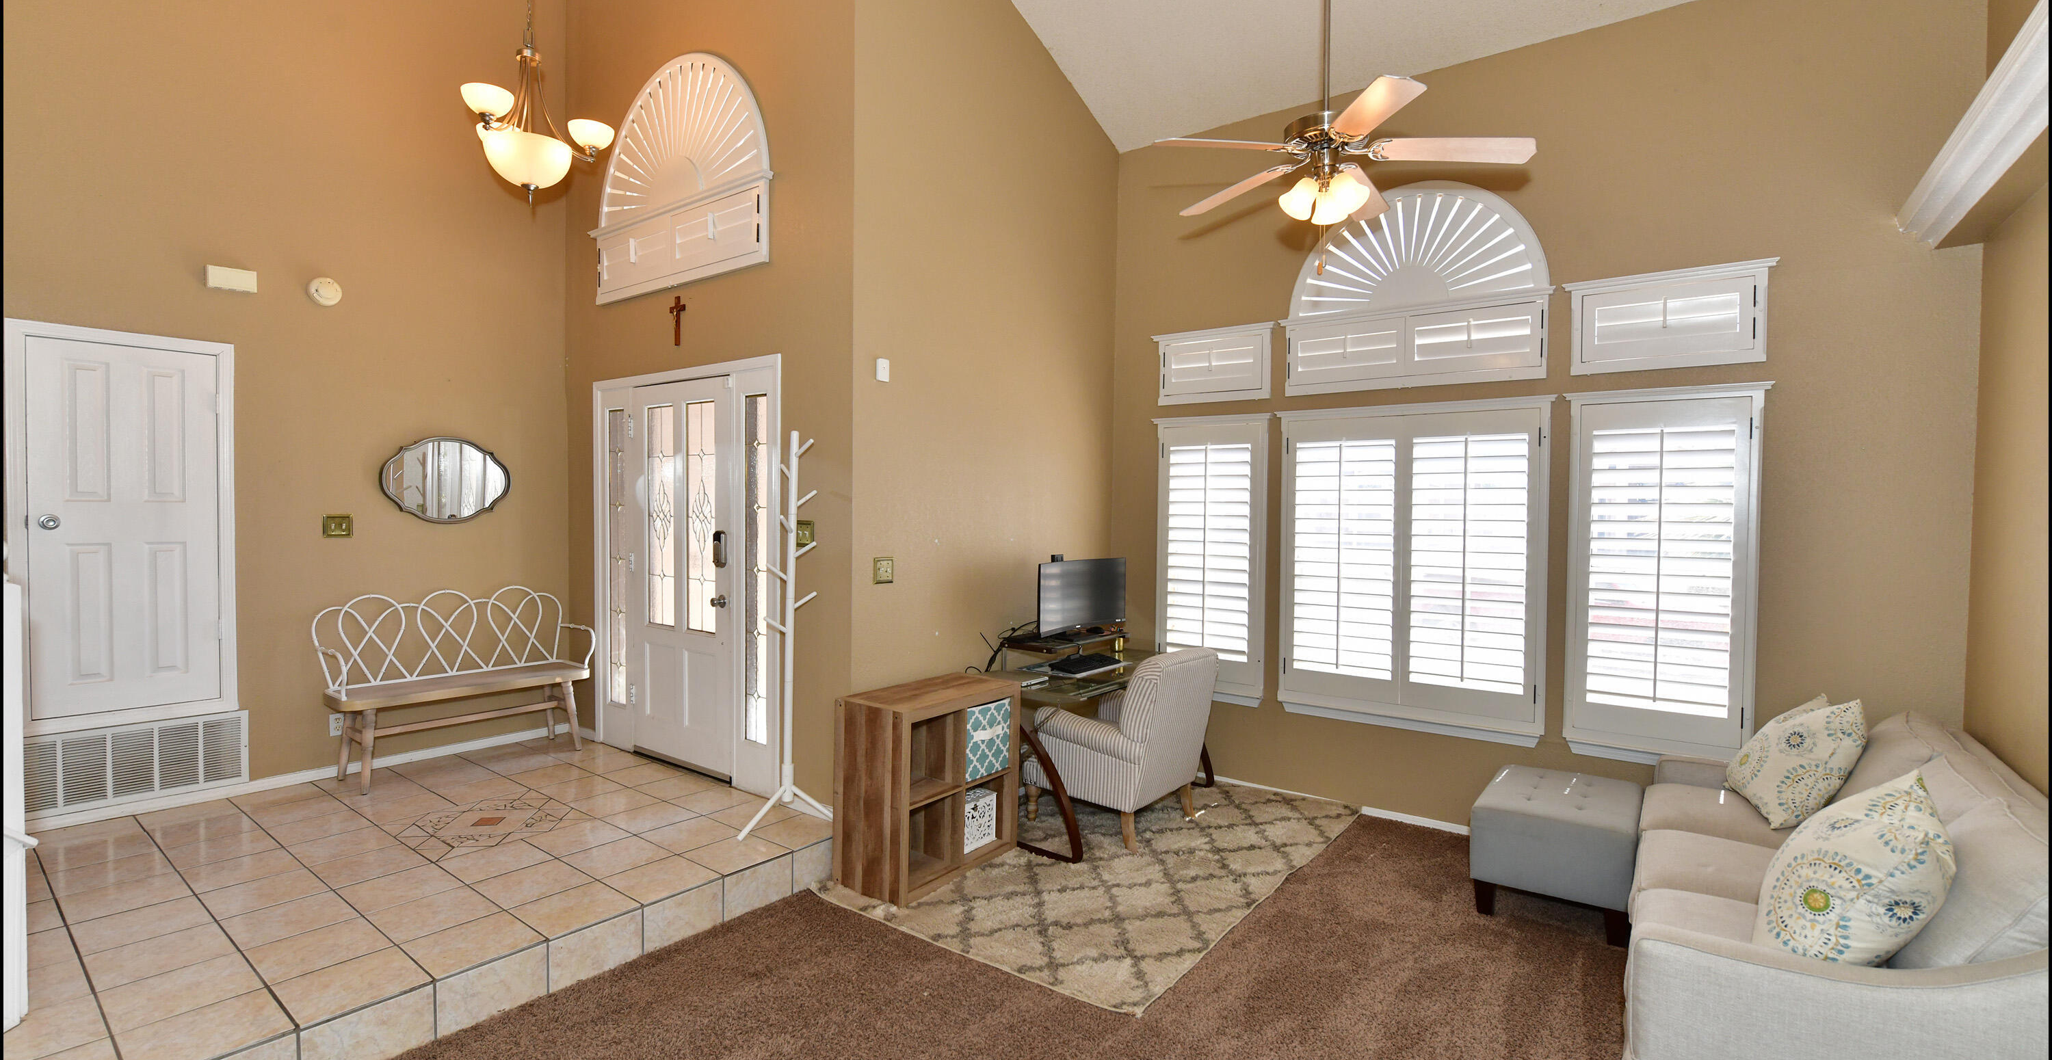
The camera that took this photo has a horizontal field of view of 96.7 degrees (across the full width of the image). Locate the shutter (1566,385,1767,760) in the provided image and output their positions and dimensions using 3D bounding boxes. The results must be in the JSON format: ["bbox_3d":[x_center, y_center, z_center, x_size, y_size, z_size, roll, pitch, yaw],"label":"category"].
[{"bbox_3d":[2.780,0.201,4.003,0.720,1.620,0.080,2,2,38],"label":"shutter"}]

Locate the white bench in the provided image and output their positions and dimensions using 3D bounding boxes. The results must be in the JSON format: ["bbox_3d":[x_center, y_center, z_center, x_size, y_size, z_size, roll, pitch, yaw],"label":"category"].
[{"bbox_3d":[-3.011,0.795,4.906,0.460,0.920,1.235,1,2,39],"label":"white bench"}]

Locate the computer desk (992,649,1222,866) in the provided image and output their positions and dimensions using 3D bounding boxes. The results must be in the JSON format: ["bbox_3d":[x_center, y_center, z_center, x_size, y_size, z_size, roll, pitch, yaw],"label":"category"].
[{"bbox_3d":[0.359,1.073,4.788,0.740,0.755,1.480,2,2,38],"label":"computer desk"}]

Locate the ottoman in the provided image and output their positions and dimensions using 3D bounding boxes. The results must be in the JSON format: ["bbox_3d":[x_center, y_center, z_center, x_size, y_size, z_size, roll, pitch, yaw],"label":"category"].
[{"bbox_3d":[2.183,1.296,3.722,0.540,0.430,0.720,2,2,38],"label":"ottoman"}]

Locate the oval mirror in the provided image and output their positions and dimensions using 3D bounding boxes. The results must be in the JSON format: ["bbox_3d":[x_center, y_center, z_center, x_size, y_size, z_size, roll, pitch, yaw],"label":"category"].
[{"bbox_3d":[-3.183,-0.275,5.039,0.035,0.476,0.635,1,2,39],"label":"oval mirror"}]

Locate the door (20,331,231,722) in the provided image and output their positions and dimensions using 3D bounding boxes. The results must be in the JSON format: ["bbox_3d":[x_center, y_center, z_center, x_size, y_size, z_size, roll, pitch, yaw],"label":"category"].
[{"bbox_3d":[-4.003,-0.006,4.069,0.045,1.620,0.610,1,2,39],"label":"door"}]

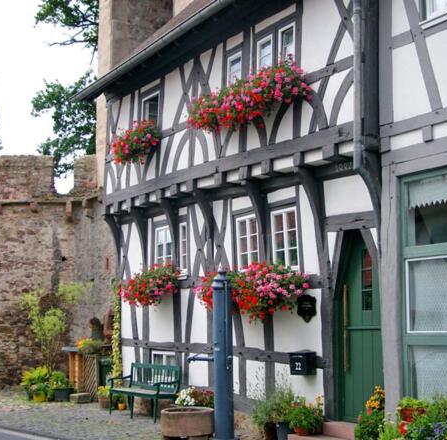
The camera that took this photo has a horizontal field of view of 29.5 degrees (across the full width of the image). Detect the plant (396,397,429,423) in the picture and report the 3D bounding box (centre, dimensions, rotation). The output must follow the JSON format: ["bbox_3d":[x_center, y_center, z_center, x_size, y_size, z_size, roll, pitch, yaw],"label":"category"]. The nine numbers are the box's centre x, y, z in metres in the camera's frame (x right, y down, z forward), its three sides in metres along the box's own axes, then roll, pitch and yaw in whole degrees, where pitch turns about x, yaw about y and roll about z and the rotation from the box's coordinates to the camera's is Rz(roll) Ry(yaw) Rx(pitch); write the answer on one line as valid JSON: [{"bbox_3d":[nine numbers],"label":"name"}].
[{"bbox_3d":[1.979,1.985,8.878,0.260,0.260,0.310,4,-8,-31],"label":"plant"}]

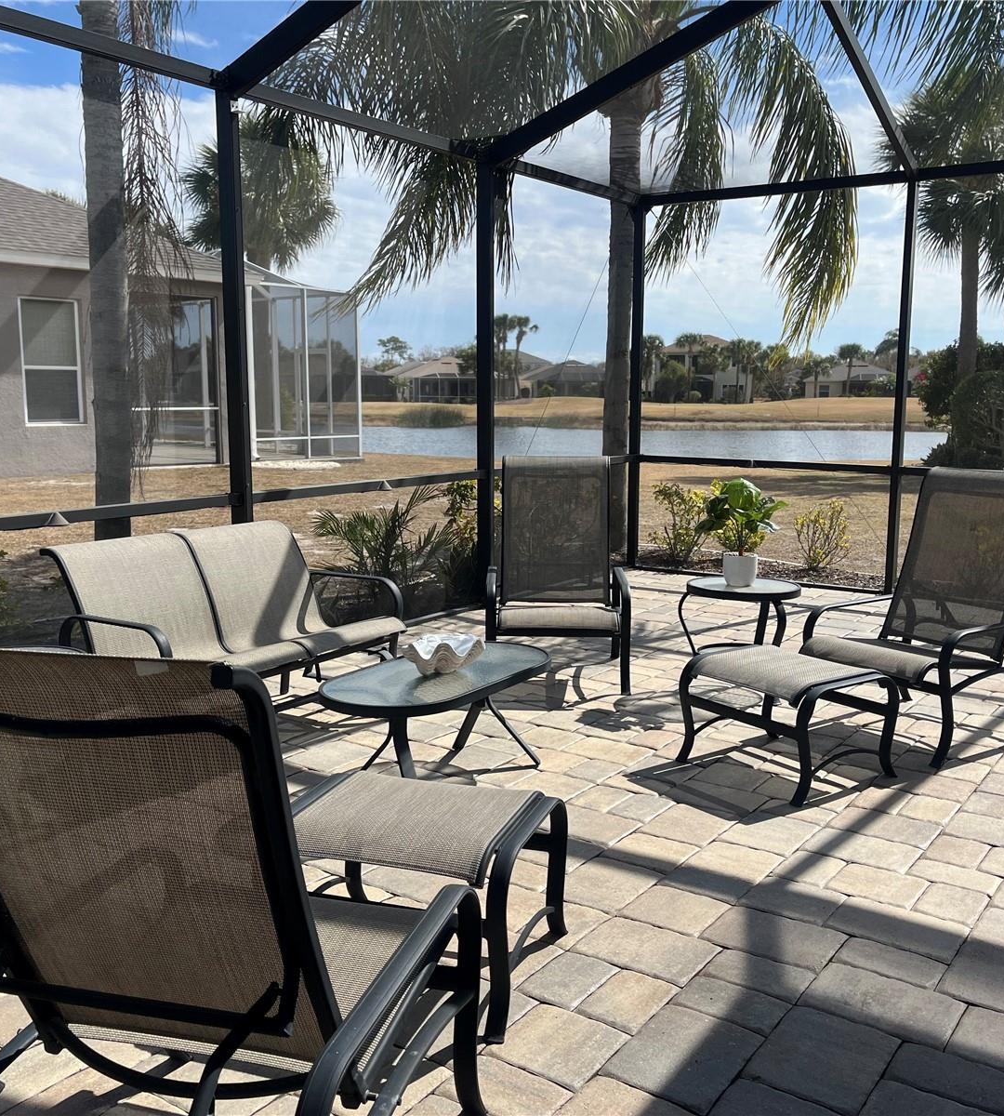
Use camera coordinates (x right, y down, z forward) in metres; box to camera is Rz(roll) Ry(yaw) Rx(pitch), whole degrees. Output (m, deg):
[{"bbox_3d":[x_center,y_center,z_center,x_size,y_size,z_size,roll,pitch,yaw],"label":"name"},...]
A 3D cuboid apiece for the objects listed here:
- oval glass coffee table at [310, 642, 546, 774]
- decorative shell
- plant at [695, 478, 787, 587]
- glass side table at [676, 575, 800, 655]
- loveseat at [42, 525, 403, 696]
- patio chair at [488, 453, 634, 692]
[{"bbox_3d":[-0.207,0.602,3.965,0.515,0.415,1.010,6,10,33],"label":"oval glass coffee table"},{"bbox_3d":[-0.208,0.334,3.947,0.280,0.120,0.190,0,9,-3],"label":"decorative shell"},{"bbox_3d":[1.101,-0.119,5.112,0.410,0.490,0.380,2,9,12],"label":"plant"},{"bbox_3d":[1.099,0.384,5.131,0.530,0.510,0.530,2,9,11],"label":"glass side table"},{"bbox_3d":[-1.098,0.304,4.665,0.780,0.790,1.310,6,10,33],"label":"loveseat"},{"bbox_3d":[0.278,0.057,5.460,0.680,1.055,0.850,0,9,2],"label":"patio chair"}]

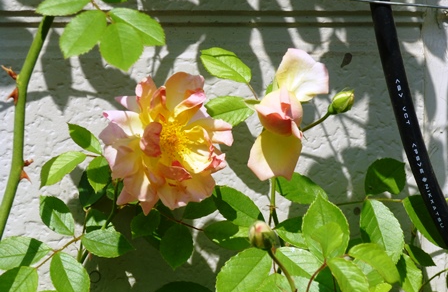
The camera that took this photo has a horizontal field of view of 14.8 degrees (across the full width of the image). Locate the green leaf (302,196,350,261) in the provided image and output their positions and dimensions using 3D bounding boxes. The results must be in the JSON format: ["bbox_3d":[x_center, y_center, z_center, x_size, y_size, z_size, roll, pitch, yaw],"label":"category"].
[{"bbox_3d":[0.071,0.058,1.200,0.032,0.050,0.015,0,-20,0],"label":"green leaf"}]

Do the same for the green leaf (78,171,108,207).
[{"bbox_3d":[-0.096,0.031,1.270,0.021,0.031,0.013,25,-18,9],"label":"green leaf"}]

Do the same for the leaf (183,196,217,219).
[{"bbox_3d":[-0.018,0.044,1.260,0.028,0.020,0.012,-15,-24,-7],"label":"leaf"}]

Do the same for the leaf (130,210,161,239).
[{"bbox_3d":[-0.053,0.054,1.185,0.017,0.026,0.006,35,-14,10],"label":"leaf"}]

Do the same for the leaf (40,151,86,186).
[{"bbox_3d":[-0.109,0.016,1.165,0.039,0.017,0.012,-34,-20,-7],"label":"leaf"}]

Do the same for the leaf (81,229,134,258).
[{"bbox_3d":[-0.083,0.069,1.220,0.039,0.024,0.015,12,-34,8],"label":"leaf"}]

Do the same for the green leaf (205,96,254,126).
[{"bbox_3d":[0.005,-0.023,1.165,0.035,0.022,0.009,-9,-17,-3],"label":"green leaf"}]

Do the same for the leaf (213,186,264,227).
[{"bbox_3d":[0.011,0.044,1.240,0.047,0.027,0.014,40,-19,17],"label":"leaf"}]

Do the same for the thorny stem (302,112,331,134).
[{"bbox_3d":[0.062,-0.016,1.165,0.022,0.003,0.004,-33,0,0],"label":"thorny stem"}]

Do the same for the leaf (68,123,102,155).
[{"bbox_3d":[-0.085,-0.005,1.060,0.014,0.028,0.006,-47,0,-25],"label":"leaf"}]

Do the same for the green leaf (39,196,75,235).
[{"bbox_3d":[-0.114,0.048,1.170,0.019,0.036,0.009,-38,-14,-11],"label":"green leaf"}]

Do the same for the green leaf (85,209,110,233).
[{"bbox_3d":[-0.093,0.055,1.260,0.021,0.023,0.013,0,-25,0],"label":"green leaf"}]

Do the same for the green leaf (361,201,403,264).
[{"bbox_3d":[0.106,0.057,1.155,0.026,0.049,0.013,-18,-18,-12],"label":"green leaf"}]

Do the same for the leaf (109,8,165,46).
[{"bbox_3d":[-0.052,-0.071,1.030,0.040,0.020,0.008,29,-25,5],"label":"leaf"}]

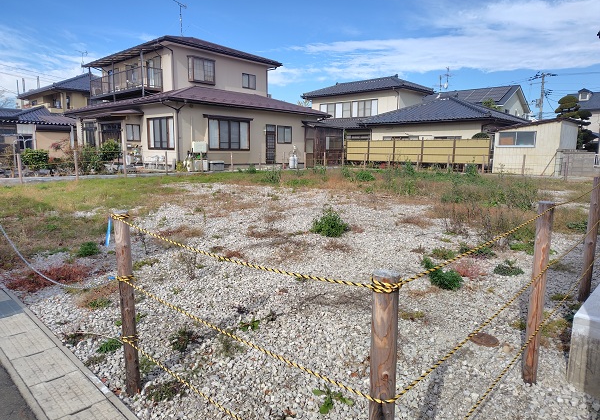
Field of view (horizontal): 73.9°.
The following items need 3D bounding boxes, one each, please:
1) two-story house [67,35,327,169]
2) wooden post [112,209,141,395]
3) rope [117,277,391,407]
[{"bbox_3d":[-6.354,-6.151,24.709,11.500,7.000,11.000,7,11,40],"label":"two-story house"},{"bbox_3d":[-1.010,0.558,2.339,0.090,1.099,0.090,-4,9,-24],"label":"wooden post"},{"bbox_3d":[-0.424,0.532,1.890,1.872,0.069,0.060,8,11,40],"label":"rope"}]

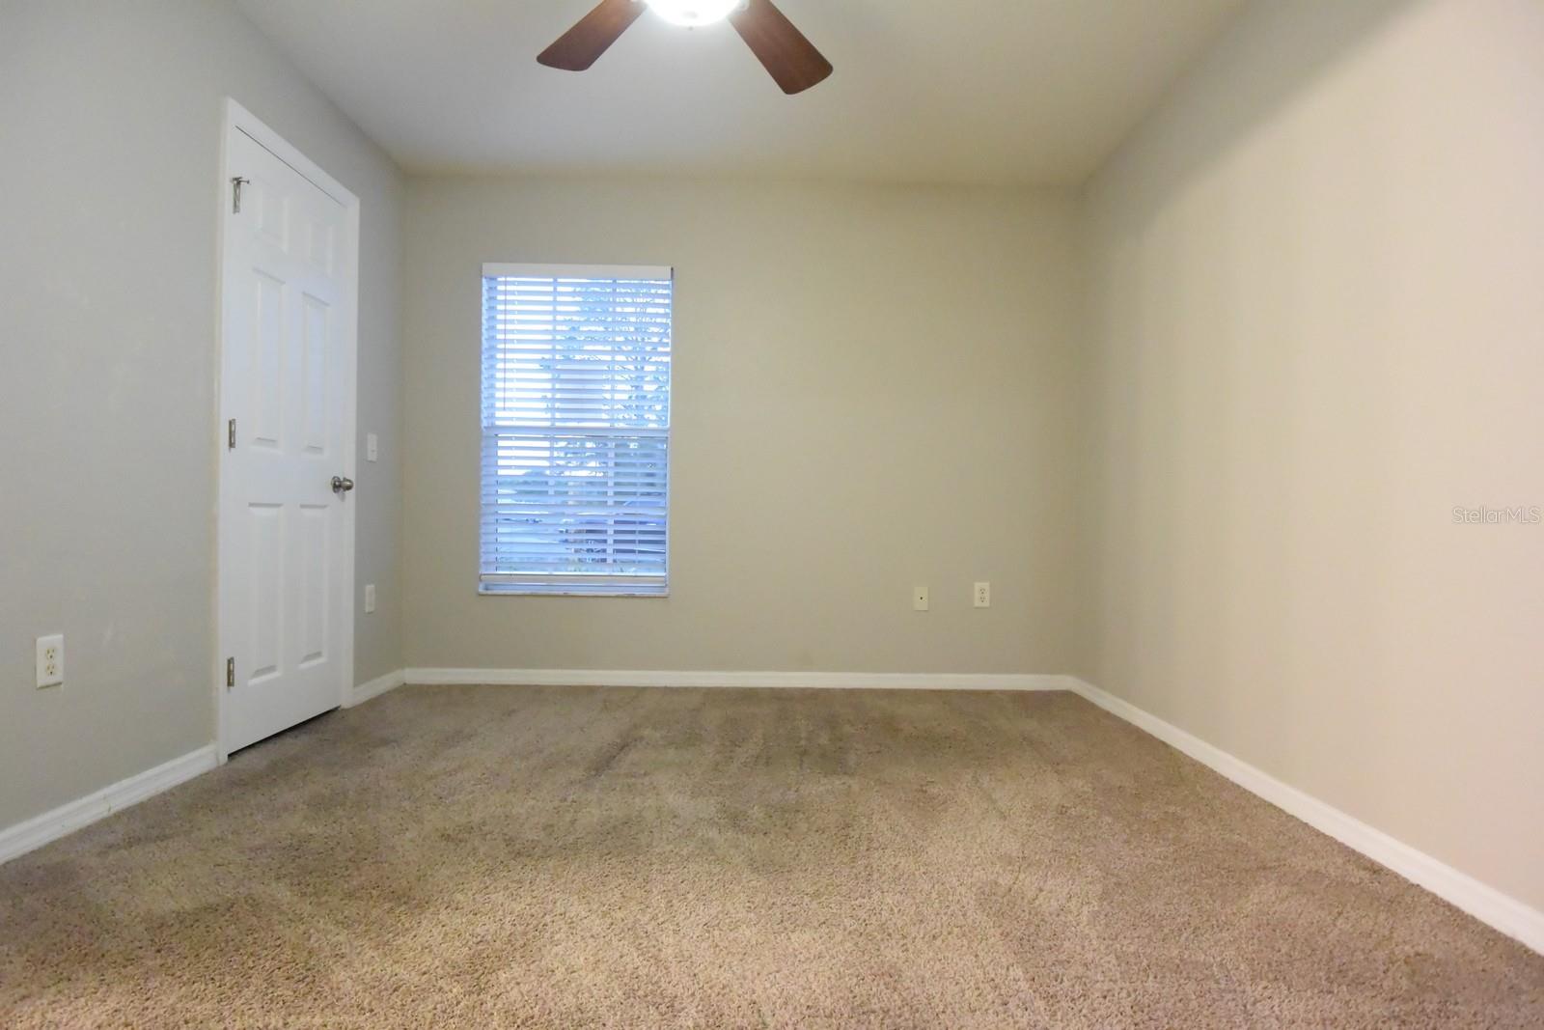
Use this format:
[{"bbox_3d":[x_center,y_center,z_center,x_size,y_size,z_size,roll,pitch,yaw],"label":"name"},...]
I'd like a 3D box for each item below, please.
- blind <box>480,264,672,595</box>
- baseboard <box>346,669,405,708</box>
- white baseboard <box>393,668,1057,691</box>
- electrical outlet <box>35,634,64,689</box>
[{"bbox_3d":[-0.937,-0.405,3.708,0.904,1.590,0.100,1,0,0],"label":"blind"},{"bbox_3d":[-1.755,0.765,3.450,0.016,0.080,0.464,1,0,0],"label":"baseboard"},{"bbox_3d":[-0.163,0.786,3.688,3.185,0.080,0.016,1,0,0],"label":"white baseboard"},{"bbox_3d":[-1.748,0.356,1.874,0.010,0.117,0.069,1,0,0],"label":"electrical outlet"}]

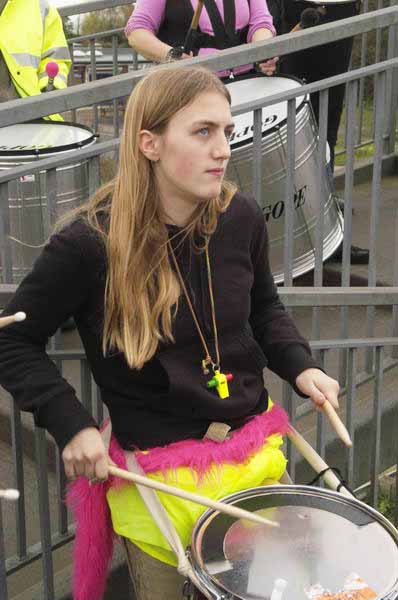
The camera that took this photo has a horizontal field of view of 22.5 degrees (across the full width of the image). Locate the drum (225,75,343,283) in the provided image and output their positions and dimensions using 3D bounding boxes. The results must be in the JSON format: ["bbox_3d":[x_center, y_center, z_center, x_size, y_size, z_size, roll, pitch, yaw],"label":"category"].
[{"bbox_3d":[0.173,-0.403,3.404,0.540,0.513,0.540,-28,32,-12],"label":"drum"}]

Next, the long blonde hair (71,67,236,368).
[{"bbox_3d":[-0.078,-0.143,1.730,0.265,0.520,0.240,10,17,35],"label":"long blonde hair"}]

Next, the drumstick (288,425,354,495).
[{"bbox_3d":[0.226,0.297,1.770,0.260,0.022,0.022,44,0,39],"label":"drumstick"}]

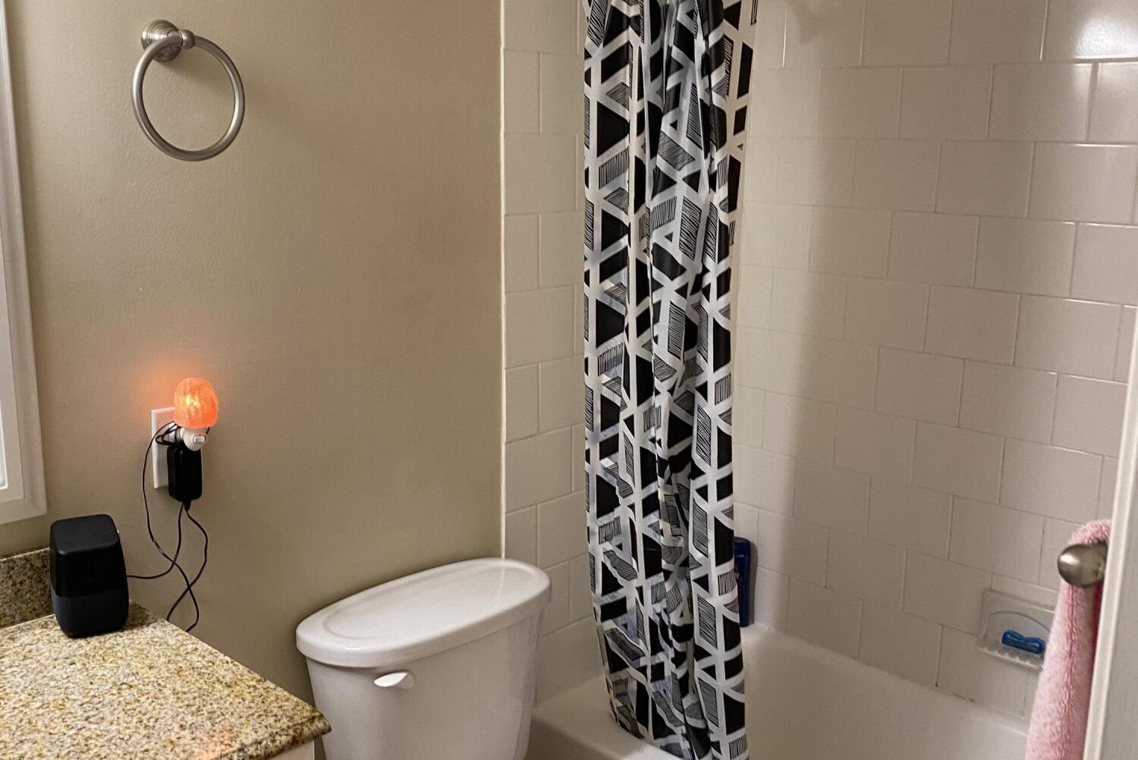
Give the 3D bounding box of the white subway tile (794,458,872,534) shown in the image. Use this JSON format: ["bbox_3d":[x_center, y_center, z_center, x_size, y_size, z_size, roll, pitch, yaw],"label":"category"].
[{"bbox_3d":[0.635,0.282,2.740,0.198,0.151,0.010,12,17,41],"label":"white subway tile"}]

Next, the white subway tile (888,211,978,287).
[{"bbox_3d":[0.787,-0.284,2.464,0.198,0.151,0.009,12,17,42],"label":"white subway tile"}]

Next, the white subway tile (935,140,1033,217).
[{"bbox_3d":[0.865,-0.419,2.373,0.201,0.152,0.008,13,17,43],"label":"white subway tile"}]

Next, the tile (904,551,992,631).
[{"bbox_3d":[0.857,0.481,2.585,0.200,0.152,0.010,12,17,41],"label":"tile"}]

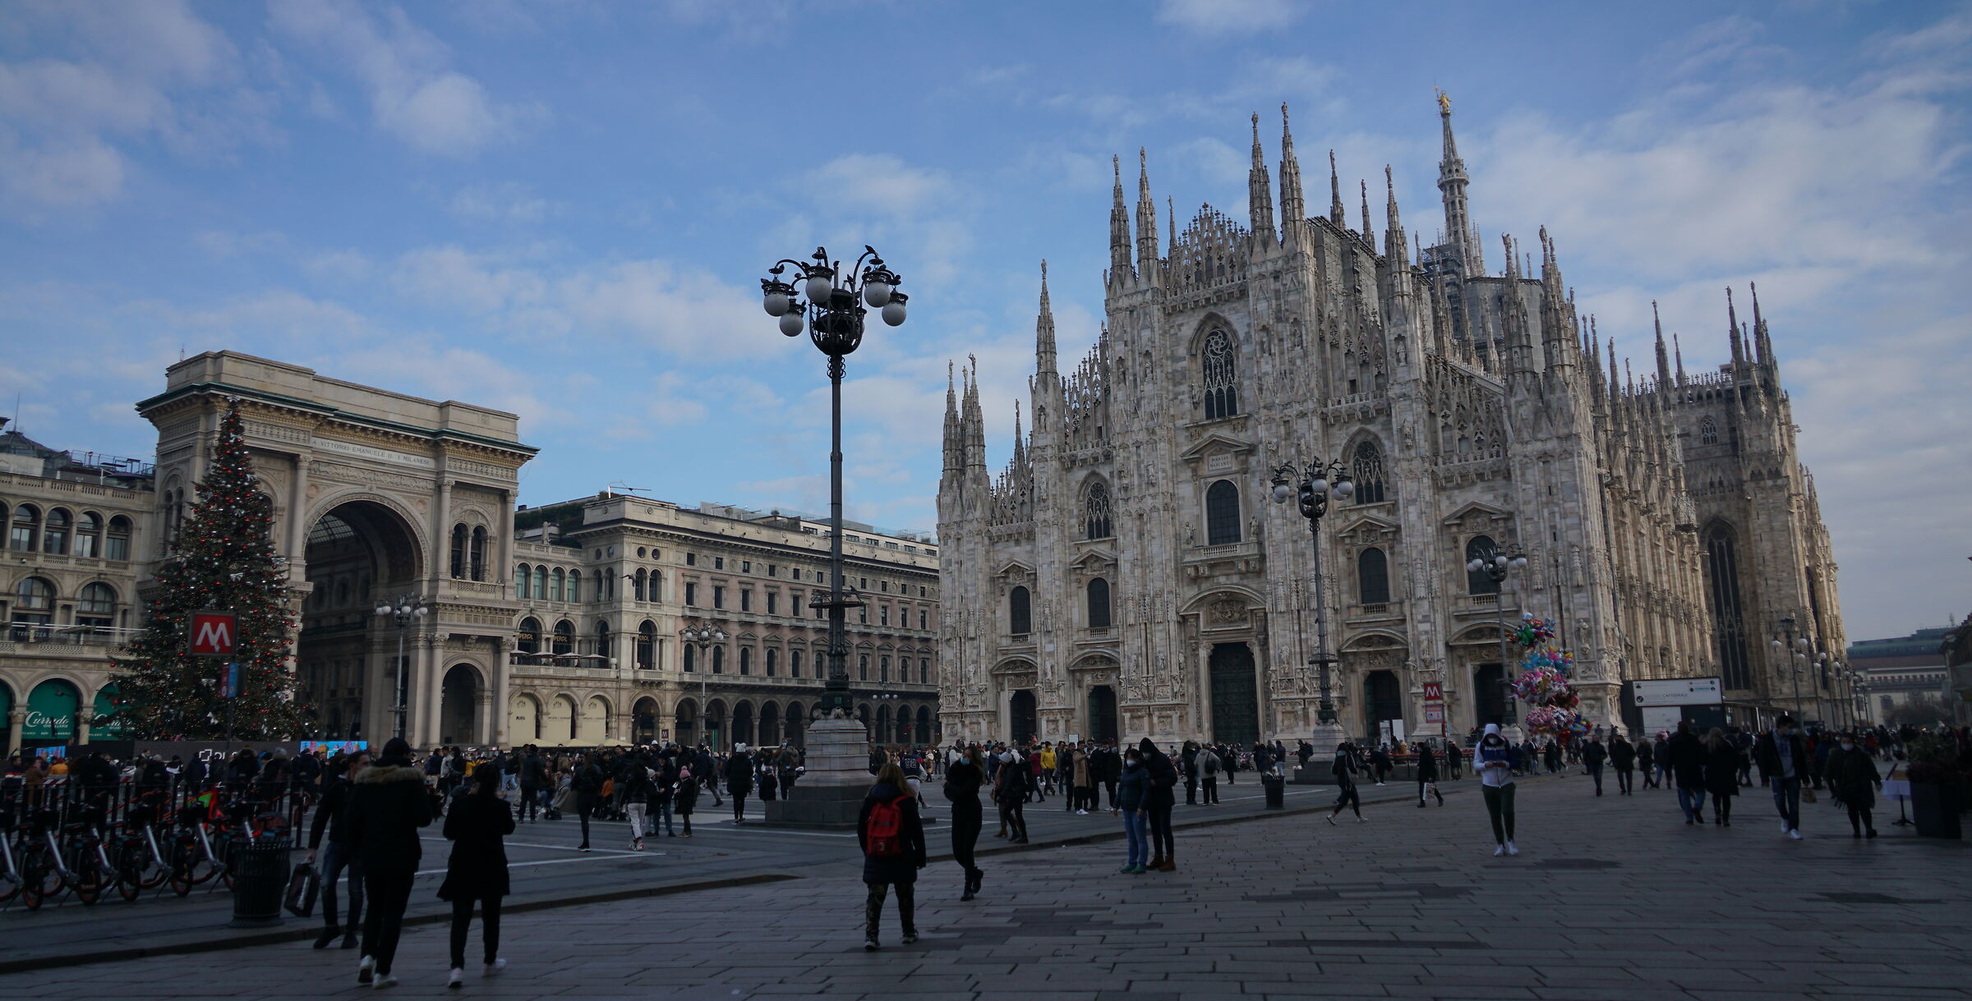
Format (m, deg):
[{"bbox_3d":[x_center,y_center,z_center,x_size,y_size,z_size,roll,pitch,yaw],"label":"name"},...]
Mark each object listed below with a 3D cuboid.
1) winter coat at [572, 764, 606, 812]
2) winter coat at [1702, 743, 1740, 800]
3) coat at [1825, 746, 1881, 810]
[{"bbox_3d":[-7.034,5.095,23.322,0.600,0.855,0.360,7,-13,-36],"label":"winter coat"},{"bbox_3d":[12.702,4.655,22.703,0.520,0.962,0.360,-7,-12,29],"label":"winter coat"},{"bbox_3d":[13.627,4.360,20.682,0.741,0.973,0.450,-6,-12,23],"label":"coat"}]

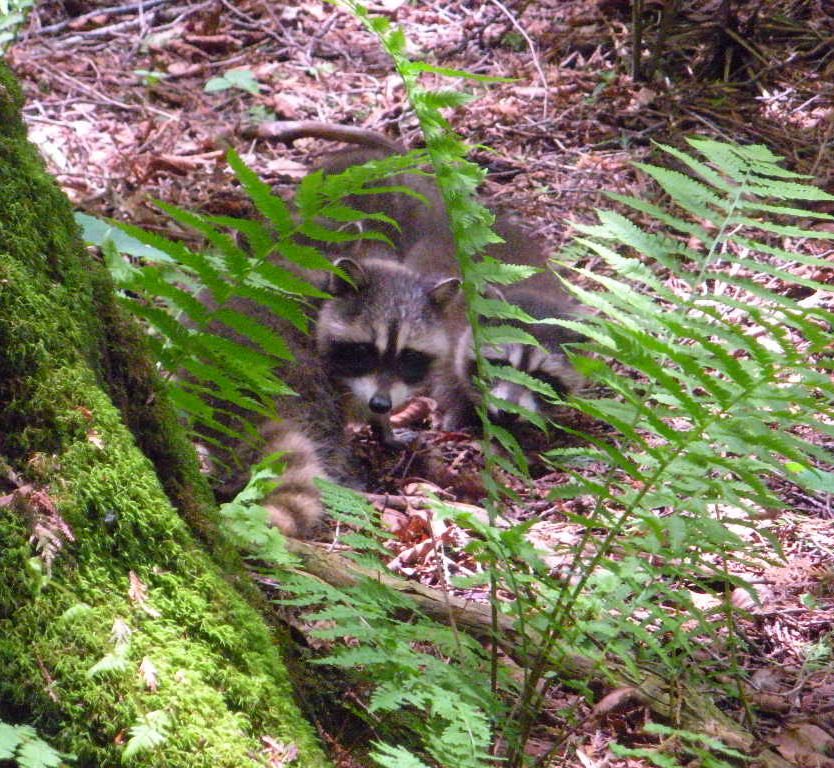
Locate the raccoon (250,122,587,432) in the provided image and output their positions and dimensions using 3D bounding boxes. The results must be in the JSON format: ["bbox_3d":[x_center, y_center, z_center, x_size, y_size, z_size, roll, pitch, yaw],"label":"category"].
[{"bbox_3d":[0.013,-0.123,5.399,0.270,0.260,0.520,-10,22,-25],"label":"raccoon"}]

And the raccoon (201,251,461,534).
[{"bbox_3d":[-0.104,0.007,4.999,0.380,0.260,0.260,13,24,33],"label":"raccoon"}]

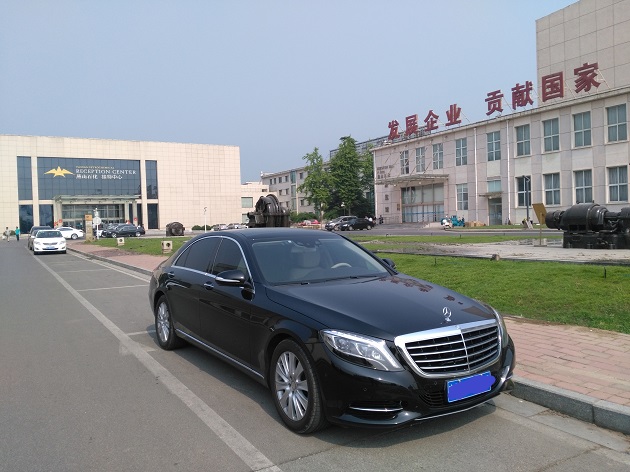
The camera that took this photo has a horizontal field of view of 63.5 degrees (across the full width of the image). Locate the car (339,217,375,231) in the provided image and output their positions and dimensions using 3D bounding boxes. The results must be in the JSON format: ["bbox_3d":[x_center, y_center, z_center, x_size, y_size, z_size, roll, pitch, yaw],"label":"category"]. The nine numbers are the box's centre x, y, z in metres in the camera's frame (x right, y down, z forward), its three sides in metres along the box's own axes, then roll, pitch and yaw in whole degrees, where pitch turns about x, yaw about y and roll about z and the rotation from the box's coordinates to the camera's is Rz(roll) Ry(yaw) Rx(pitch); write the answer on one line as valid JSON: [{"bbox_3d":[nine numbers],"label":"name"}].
[{"bbox_3d":[5.490,-1.492,65.500,4.600,1.470,1.780,-3,2,-31],"label":"car"}]

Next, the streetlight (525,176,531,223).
[{"bbox_3d":[17.103,-2.898,41.000,0.550,3.860,0.250,-3,2,-30],"label":"streetlight"}]

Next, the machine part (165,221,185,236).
[{"bbox_3d":[-16.126,-0.739,58.800,1.620,1.500,2.100,-3,2,-31],"label":"machine part"}]

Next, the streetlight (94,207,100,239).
[{"bbox_3d":[-24.315,-1.354,57.000,0.650,3.600,0.500,-3,2,-31],"label":"streetlight"}]

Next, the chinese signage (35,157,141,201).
[{"bbox_3d":[-39.491,-10.113,90.207,16.610,7.180,0.300,-3,2,-30],"label":"chinese signage"}]

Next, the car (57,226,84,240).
[{"bbox_3d":[-31.686,-0.289,64.000,4.750,1.460,1.820,-2,2,-28],"label":"car"}]

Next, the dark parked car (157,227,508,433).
[{"bbox_3d":[-0.372,0.658,5.690,1.950,1.490,5.250,-3,2,-33],"label":"dark parked car"}]

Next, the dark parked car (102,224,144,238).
[{"bbox_3d":[-22.939,-0.592,61.500,4.850,1.480,1.840,-3,2,-32],"label":"dark parked car"}]

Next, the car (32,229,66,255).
[{"bbox_3d":[-17.173,0.393,32.729,1.770,1.480,4.540,-3,2,-30],"label":"car"}]

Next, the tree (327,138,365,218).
[{"bbox_3d":[5.053,-8.269,78.000,5.800,14.000,5.800,-2,2,0],"label":"tree"}]

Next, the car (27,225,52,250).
[{"bbox_3d":[-20.676,0.231,38.726,1.820,1.680,4.600,-3,2,-30],"label":"car"}]

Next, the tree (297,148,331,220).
[{"bbox_3d":[0.261,-7.161,76.000,5.000,11.940,5.000,-2,2,0],"label":"tree"}]

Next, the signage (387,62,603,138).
[{"bbox_3d":[17.111,-13.843,55.970,0.350,2.360,29.280,-3,2,-29],"label":"signage"}]

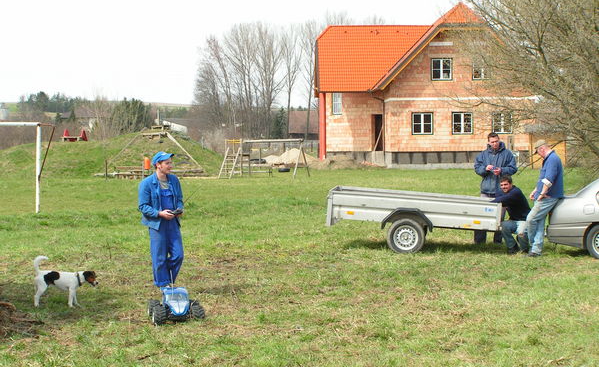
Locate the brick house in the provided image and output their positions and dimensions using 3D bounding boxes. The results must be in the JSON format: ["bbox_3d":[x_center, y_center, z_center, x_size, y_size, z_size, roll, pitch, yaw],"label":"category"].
[{"bbox_3d":[7.737,-6.138,88.500,13.500,10.000,12.300,0,2,1],"label":"brick house"}]

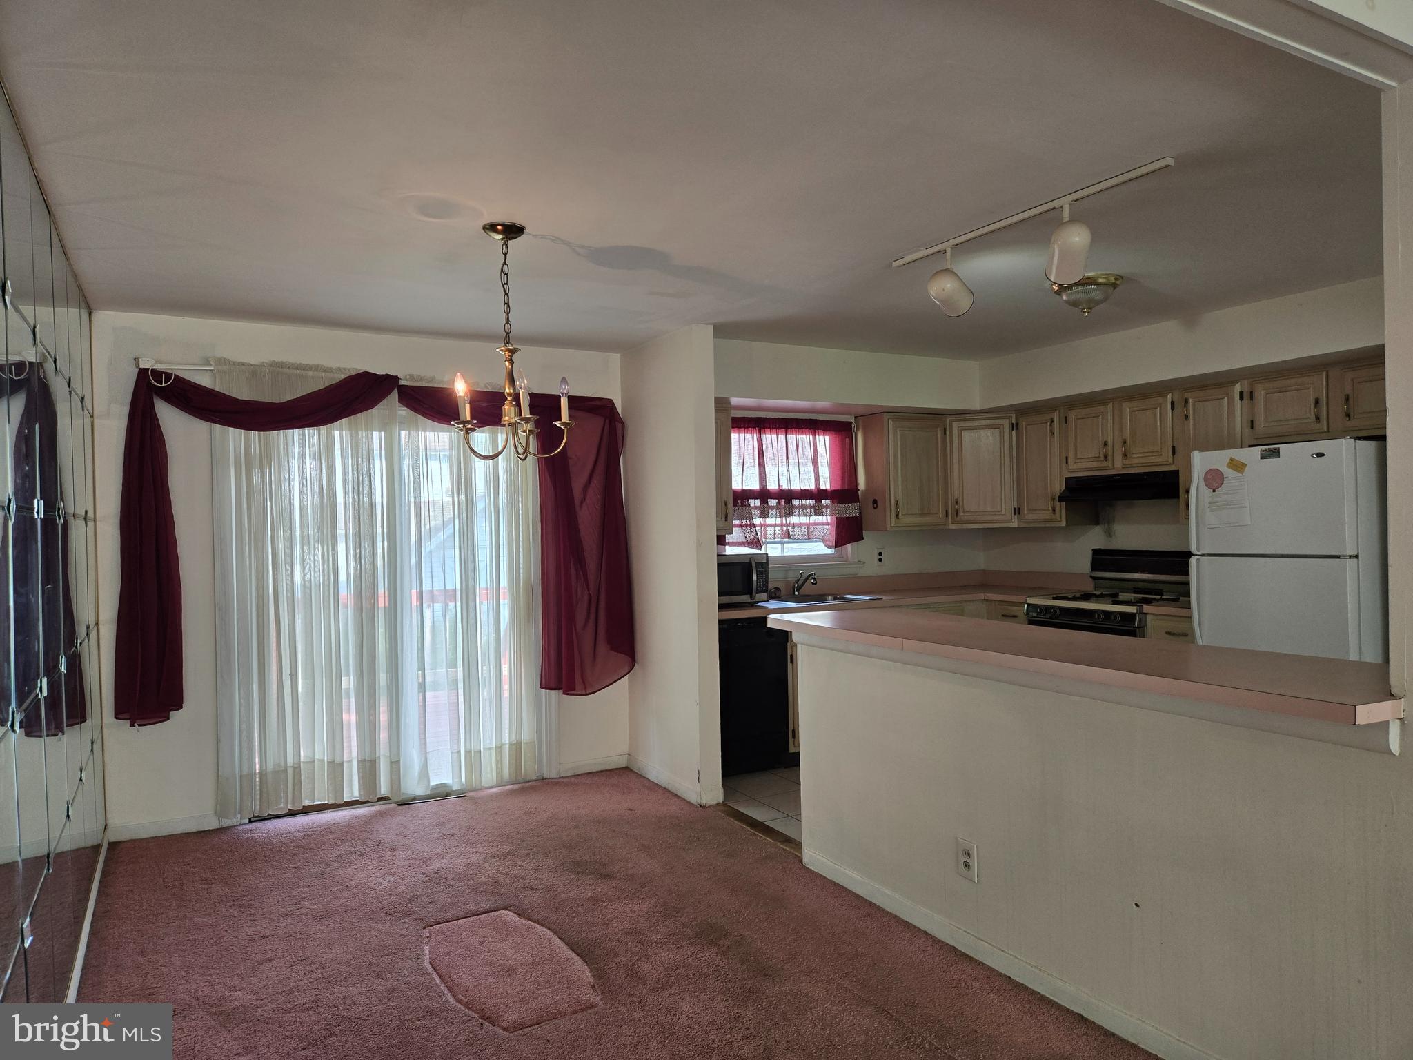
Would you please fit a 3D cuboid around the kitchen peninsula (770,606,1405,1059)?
[{"bbox_3d":[1.087,0.880,3.040,0.630,1.052,2.200,-1,1,-29],"label":"kitchen peninsula"}]

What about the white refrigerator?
[{"bbox_3d":[2.881,0.481,4.446,0.770,1.735,0.760,-1,1,-29],"label":"white refrigerator"}]

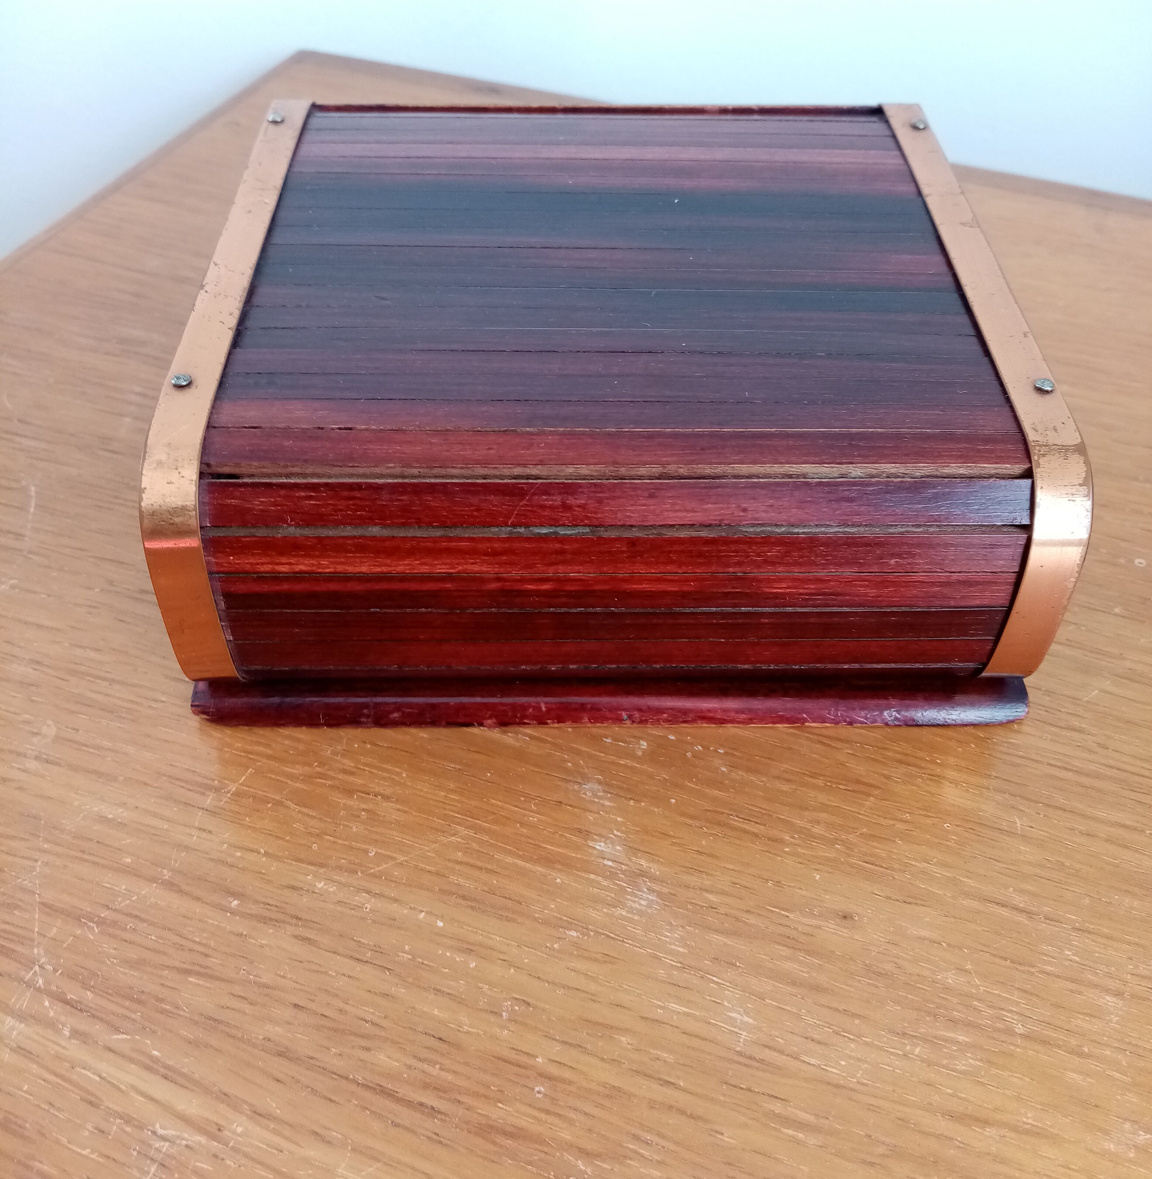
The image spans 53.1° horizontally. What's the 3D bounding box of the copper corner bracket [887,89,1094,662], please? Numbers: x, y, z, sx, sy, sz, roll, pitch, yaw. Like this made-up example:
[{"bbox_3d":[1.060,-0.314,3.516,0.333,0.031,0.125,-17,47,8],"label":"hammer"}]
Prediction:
[{"bbox_3d":[0.079,-0.051,0.248,0.010,0.045,0.144,0,47,-1],"label":"copper corner bracket"}]

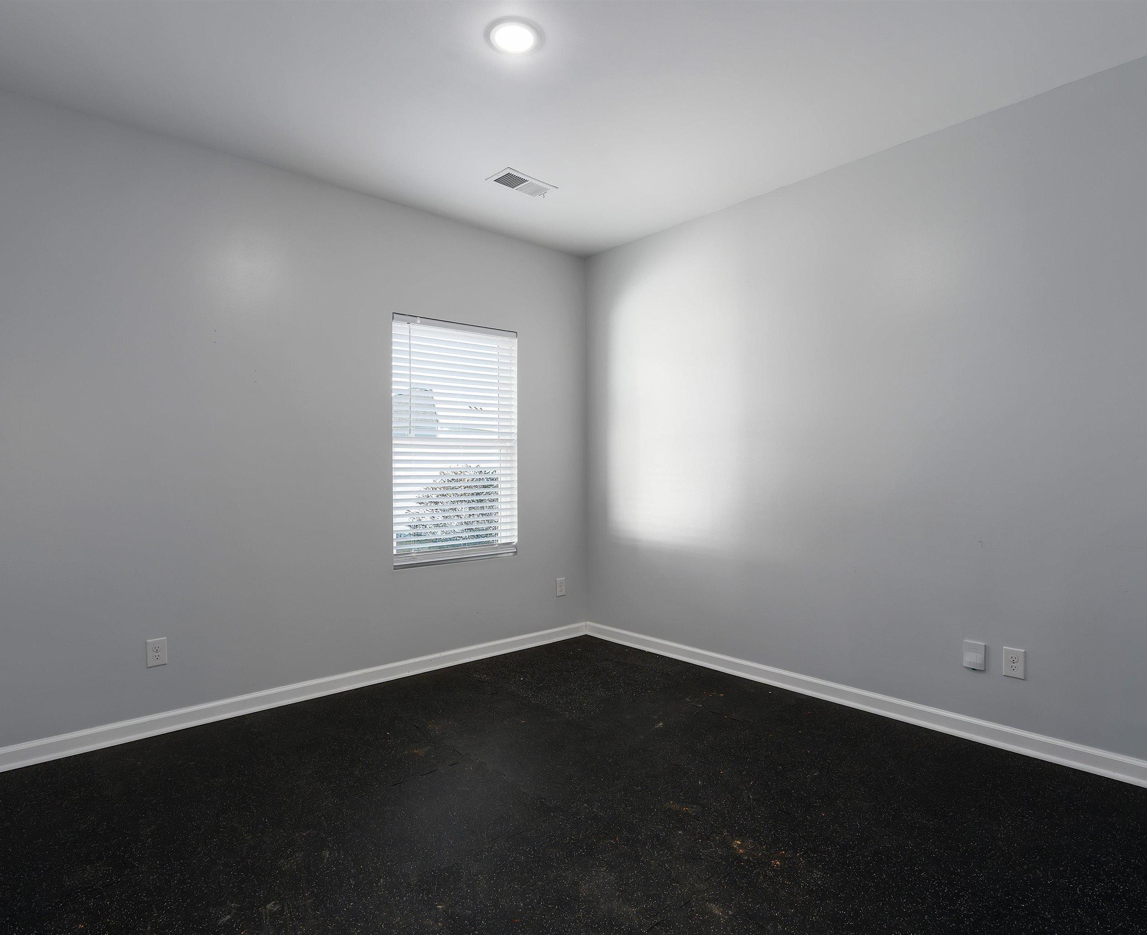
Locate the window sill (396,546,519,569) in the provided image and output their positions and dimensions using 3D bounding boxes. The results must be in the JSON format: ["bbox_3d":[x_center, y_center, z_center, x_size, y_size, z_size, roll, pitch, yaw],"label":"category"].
[{"bbox_3d":[-0.729,0.566,3.889,0.876,0.050,0.104,0,0,-42],"label":"window sill"}]

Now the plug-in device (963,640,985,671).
[{"bbox_3d":[1.734,0.818,2.701,0.028,0.115,0.079,0,0,-42],"label":"plug-in device"}]

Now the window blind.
[{"bbox_3d":[-0.727,-0.157,3.883,0.863,1.441,0.058,0,0,-42],"label":"window blind"}]

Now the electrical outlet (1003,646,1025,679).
[{"bbox_3d":[1.838,0.818,2.599,0.008,0.121,0.076,0,0,-42],"label":"electrical outlet"}]

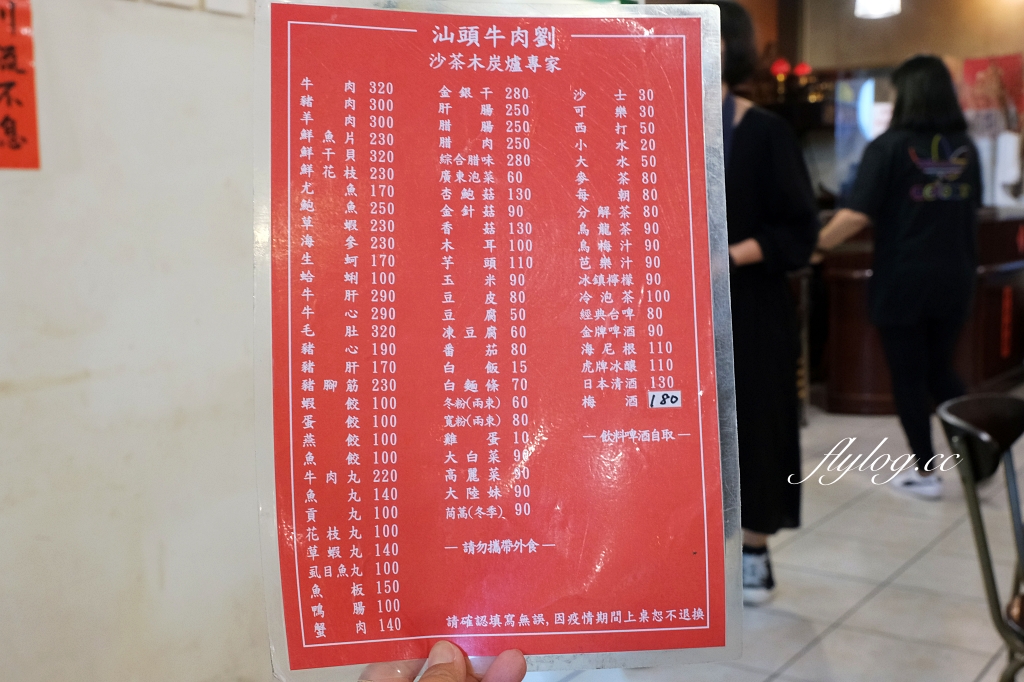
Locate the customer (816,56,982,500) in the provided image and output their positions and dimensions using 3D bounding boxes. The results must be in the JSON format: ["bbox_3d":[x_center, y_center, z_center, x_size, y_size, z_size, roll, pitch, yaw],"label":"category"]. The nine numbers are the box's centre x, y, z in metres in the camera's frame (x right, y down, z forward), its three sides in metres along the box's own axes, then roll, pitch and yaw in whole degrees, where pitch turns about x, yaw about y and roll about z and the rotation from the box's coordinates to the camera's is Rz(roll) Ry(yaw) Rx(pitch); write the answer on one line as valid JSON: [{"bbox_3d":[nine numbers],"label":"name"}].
[{"bbox_3d":[1.515,-0.241,3.814,0.540,1.655,0.620,-3,5,-18],"label":"customer"}]

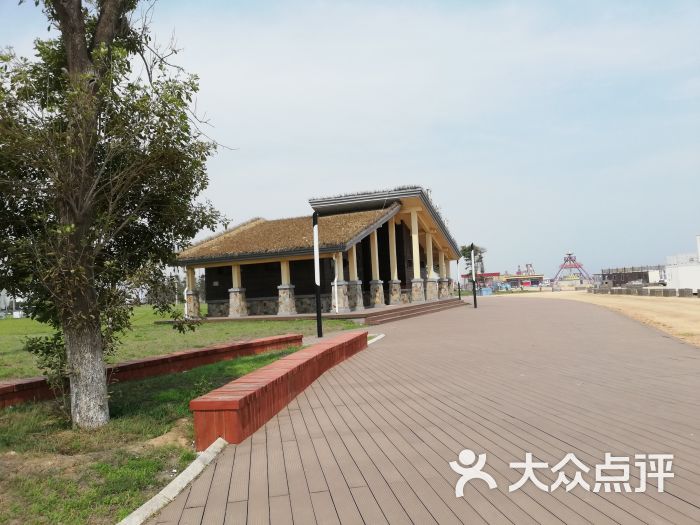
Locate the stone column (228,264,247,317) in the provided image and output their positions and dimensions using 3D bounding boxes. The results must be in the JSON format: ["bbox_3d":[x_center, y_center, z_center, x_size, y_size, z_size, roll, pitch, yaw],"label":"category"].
[{"bbox_3d":[-5.833,1.454,28.311,0.690,2.708,0.690,-5,-3,23],"label":"stone column"}]

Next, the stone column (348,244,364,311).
[{"bbox_3d":[0.192,0.745,26.690,0.690,3.266,0.690,-5,-3,23],"label":"stone column"}]

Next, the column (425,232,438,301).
[{"bbox_3d":[5.790,0.270,38.941,0.690,4.848,0.690,-5,-3,23],"label":"column"}]

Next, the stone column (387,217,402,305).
[{"bbox_3d":[2.632,-0.111,32.573,0.690,5.307,0.690,-5,-3,23],"label":"stone column"}]

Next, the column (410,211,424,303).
[{"bbox_3d":[4.411,-0.423,36.265,0.690,6.110,0.690,-5,-3,23],"label":"column"}]

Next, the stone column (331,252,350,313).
[{"bbox_3d":[-0.488,0.951,26.020,0.690,2.865,0.690,-5,-3,23],"label":"stone column"}]

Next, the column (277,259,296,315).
[{"bbox_3d":[-3.159,1.246,27.163,0.690,2.699,0.690,-5,-3,23],"label":"column"}]

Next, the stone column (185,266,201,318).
[{"bbox_3d":[-8.514,1.616,29.469,0.690,2.809,0.690,-5,-3,23],"label":"stone column"}]

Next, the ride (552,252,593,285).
[{"bbox_3d":[45.641,1.231,112.000,6.800,6.872,4.600,-6,-4,38],"label":"ride"}]

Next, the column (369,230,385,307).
[{"bbox_3d":[1.437,0.355,29.809,0.690,4.228,0.690,-5,-3,23],"label":"column"}]

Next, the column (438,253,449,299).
[{"bbox_3d":[7.172,1.001,42.040,0.690,3.556,0.690,-5,-3,23],"label":"column"}]

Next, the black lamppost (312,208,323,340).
[{"bbox_3d":[-1.075,0.354,17.807,0.150,4.134,0.150,-5,-3,23],"label":"black lamppost"}]

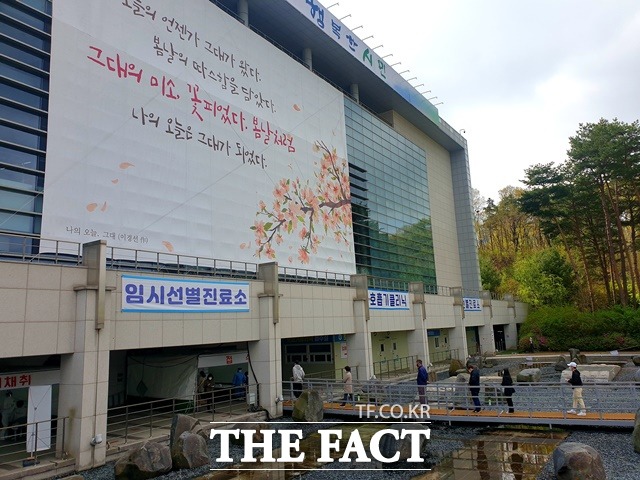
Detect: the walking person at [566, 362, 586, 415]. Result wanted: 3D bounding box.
[{"bbox_3d":[8.934,5.188,16.751,0.620,1.750,0.500,-9,-12,30],"label":"walking person"}]

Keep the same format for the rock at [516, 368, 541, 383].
[{"bbox_3d":[12.809,8.307,29.584,1.400,0.720,1.100,-7,-11,22],"label":"rock"}]

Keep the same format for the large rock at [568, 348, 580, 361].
[{"bbox_3d":[20.987,9.586,39.645,0.950,1.100,0.800,-8,-12,26],"label":"large rock"}]

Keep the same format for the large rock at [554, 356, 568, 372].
[{"bbox_3d":[17.003,8.702,33.853,0.980,0.980,0.850,-8,-12,25],"label":"large rock"}]

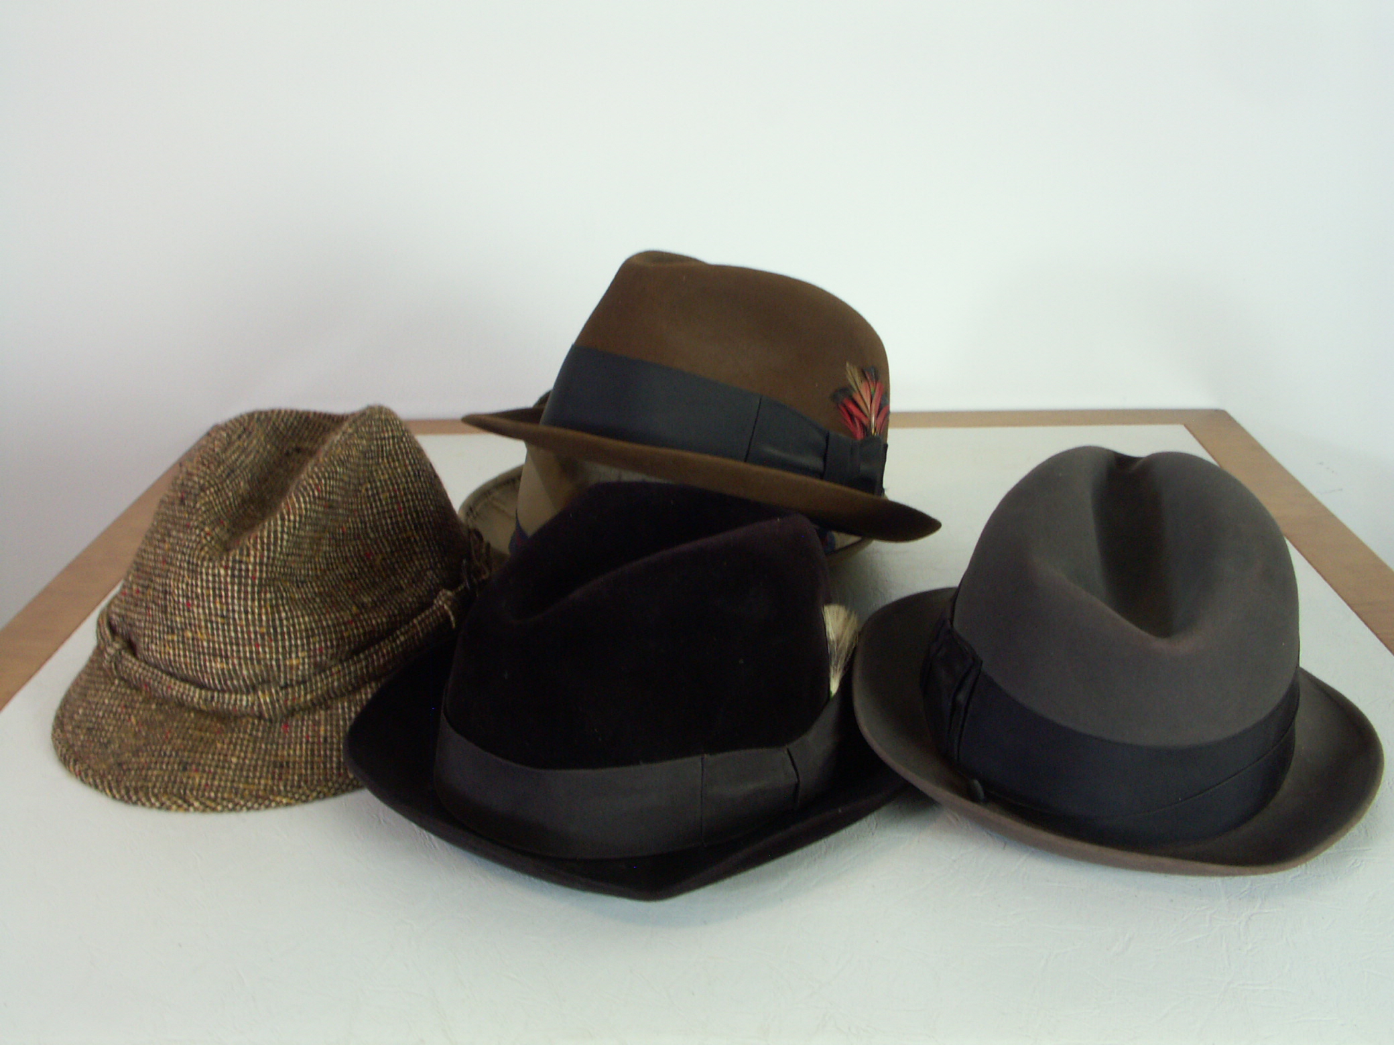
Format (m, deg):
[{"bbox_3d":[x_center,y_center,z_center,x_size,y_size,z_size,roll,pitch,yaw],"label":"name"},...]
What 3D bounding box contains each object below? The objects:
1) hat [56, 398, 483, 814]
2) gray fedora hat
[{"bbox_3d":[-0.223,0.028,0.765,0.238,0.136,0.286,3,23,9],"label":"hat"},{"bbox_3d":[0.209,0.045,0.696,0.254,0.132,0.292,2,23,9],"label":"gray fedora hat"}]

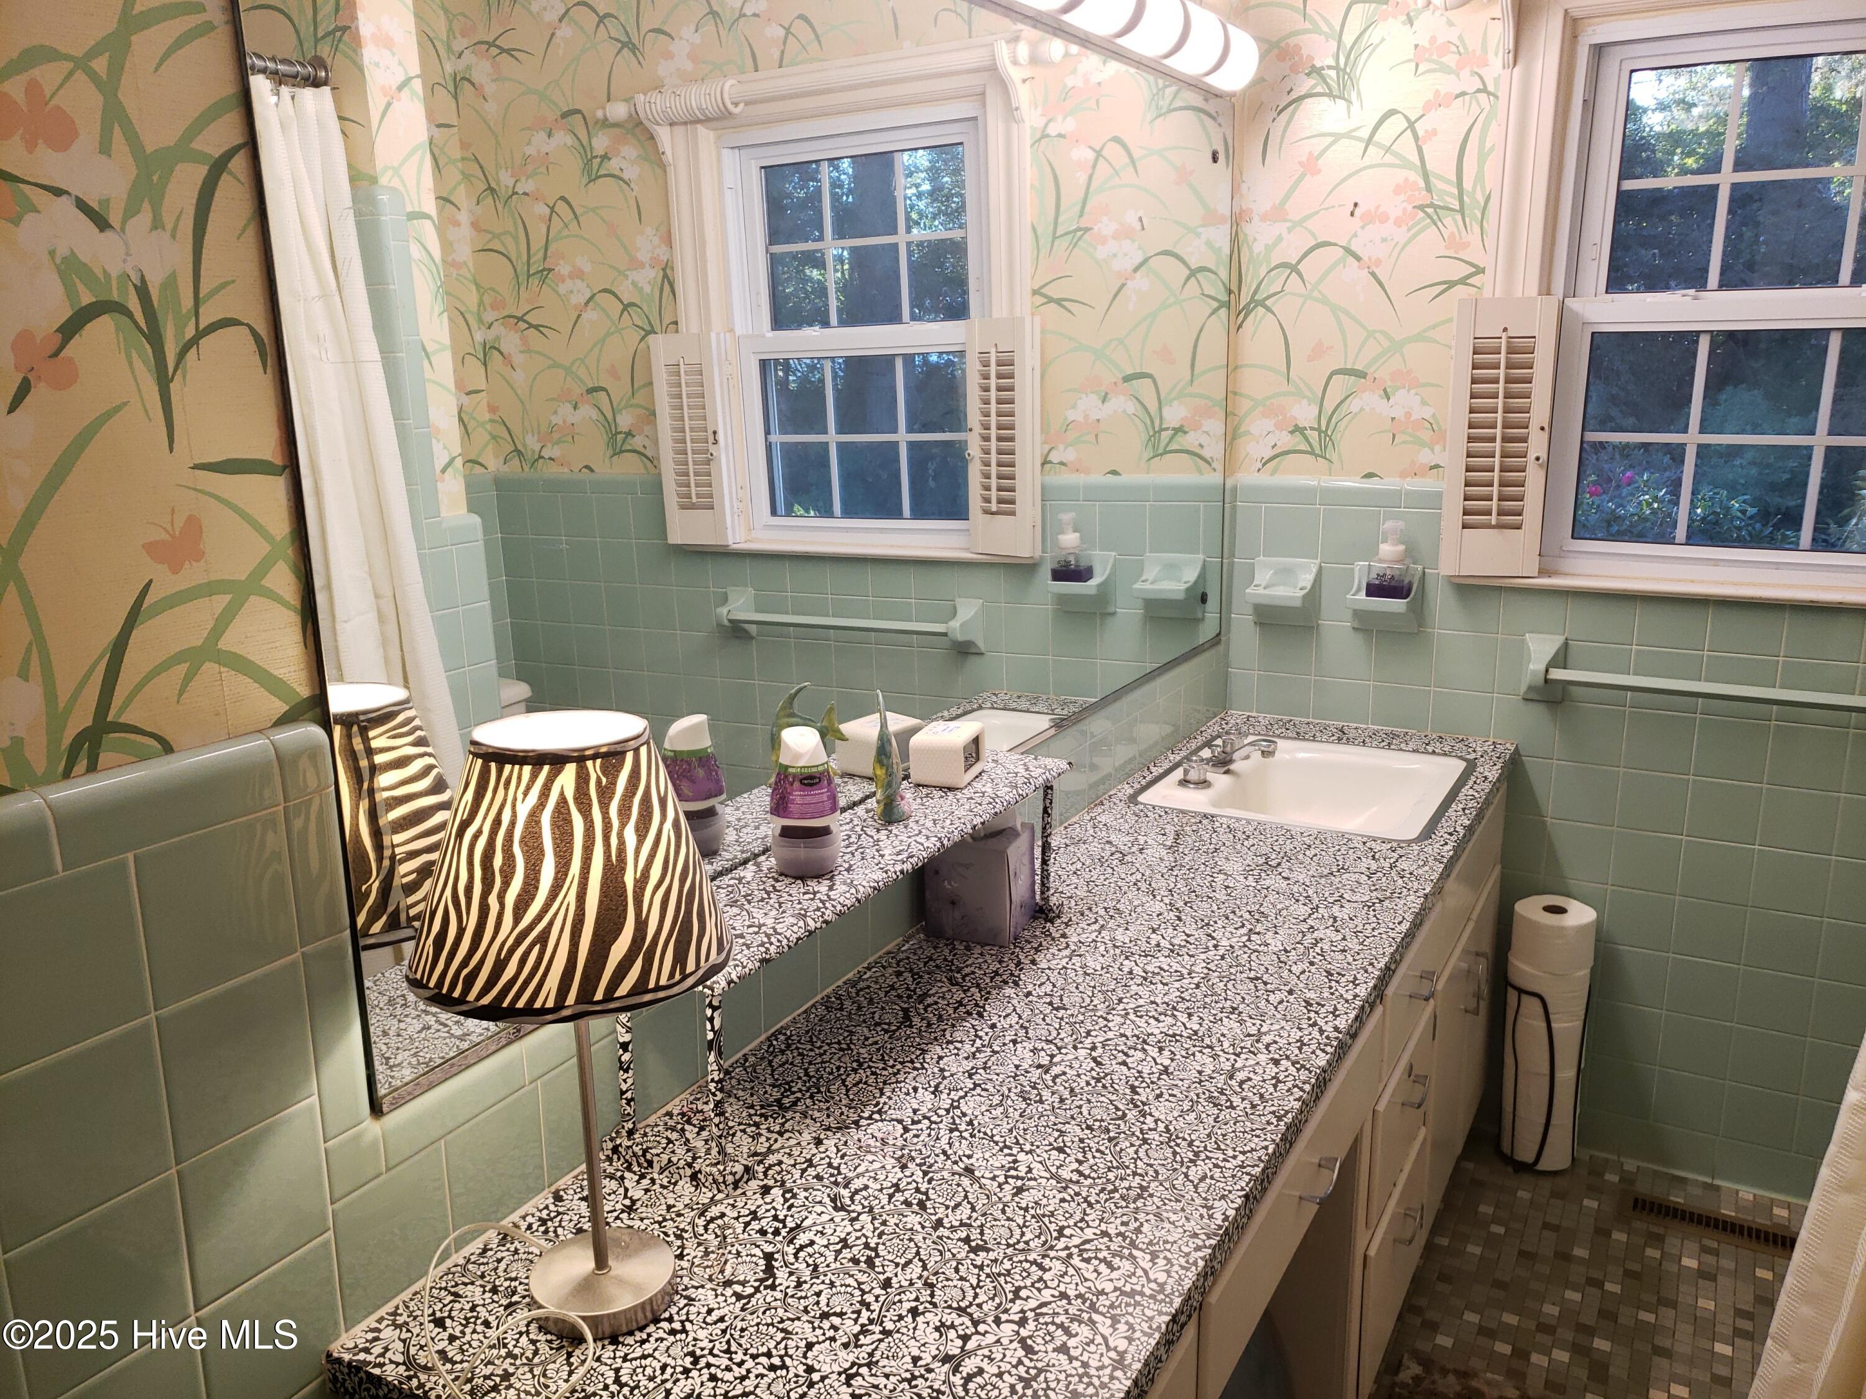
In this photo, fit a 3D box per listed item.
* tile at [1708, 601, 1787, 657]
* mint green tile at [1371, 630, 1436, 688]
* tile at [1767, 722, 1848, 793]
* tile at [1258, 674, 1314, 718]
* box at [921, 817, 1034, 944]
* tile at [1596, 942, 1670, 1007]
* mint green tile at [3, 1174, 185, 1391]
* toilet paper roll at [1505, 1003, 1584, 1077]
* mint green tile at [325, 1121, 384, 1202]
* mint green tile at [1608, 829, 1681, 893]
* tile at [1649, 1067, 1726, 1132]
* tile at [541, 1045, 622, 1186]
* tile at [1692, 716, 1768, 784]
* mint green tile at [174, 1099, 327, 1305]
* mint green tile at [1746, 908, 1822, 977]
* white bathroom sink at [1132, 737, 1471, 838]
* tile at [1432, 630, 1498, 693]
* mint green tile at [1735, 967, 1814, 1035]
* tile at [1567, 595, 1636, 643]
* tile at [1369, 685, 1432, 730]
[{"bbox_3d":[1.379,-0.128,2.370,0.109,0.102,0.010,7,15,28],"label":"tile"},{"bbox_3d":[0.889,-0.079,2.651,0.109,0.109,0.010,7,15,28],"label":"mint green tile"},{"bbox_3d":[1.453,0.097,2.328,0.108,0.108,0.010,7,15,29],"label":"tile"},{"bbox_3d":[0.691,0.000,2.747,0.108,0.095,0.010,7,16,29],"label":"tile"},{"bbox_3d":[0.061,0.225,1.752,0.111,0.122,0.111,4,14,20],"label":"box"},{"bbox_3d":[1.277,0.505,2.553,0.109,0.109,0.010,7,15,28],"label":"tile"},{"bbox_3d":[-0.509,0.359,0.858,0.010,0.104,0.104,7,15,28],"label":"mint green tile"},{"bbox_3d":[1.130,0.618,2.575,0.112,0.103,0.112,7,15,28],"label":"toilet paper roll"},{"bbox_3d":[-0.439,0.347,1.058,0.010,0.050,0.048,7,15,29],"label":"mint green tile"},{"bbox_3d":[1.265,0.288,2.483,0.108,0.108,0.010,7,15,29],"label":"mint green tile"},{"bbox_3d":[1.368,0.725,2.533,0.108,0.108,0.010,7,16,29],"label":"tile"},{"bbox_3d":[-0.318,0.372,1.278,0.010,0.103,0.106,7,15,29],"label":"tile"},{"bbox_3d":[1.380,0.086,2.419,0.109,0.109,0.010,7,15,28],"label":"tile"},{"bbox_3d":[-0.479,0.353,0.991,0.010,0.108,0.108,7,15,29],"label":"mint green tile"},{"bbox_3d":[1.456,0.417,2.402,0.108,0.108,0.010,7,15,29],"label":"mint green tile"},{"bbox_3d":[0.626,0.209,2.360,0.435,0.160,0.455,7,16,29],"label":"white bathroom sink"},{"bbox_3d":[0.974,-0.066,2.562,0.108,0.108,0.010,7,16,29],"label":"tile"},{"bbox_3d":[1.458,0.523,2.427,0.108,0.108,0.010,7,15,29],"label":"mint green tile"},{"bbox_3d":[1.164,-0.146,2.437,0.108,0.100,0.010,7,15,29],"label":"tile"},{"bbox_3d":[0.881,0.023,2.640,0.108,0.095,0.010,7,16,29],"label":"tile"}]

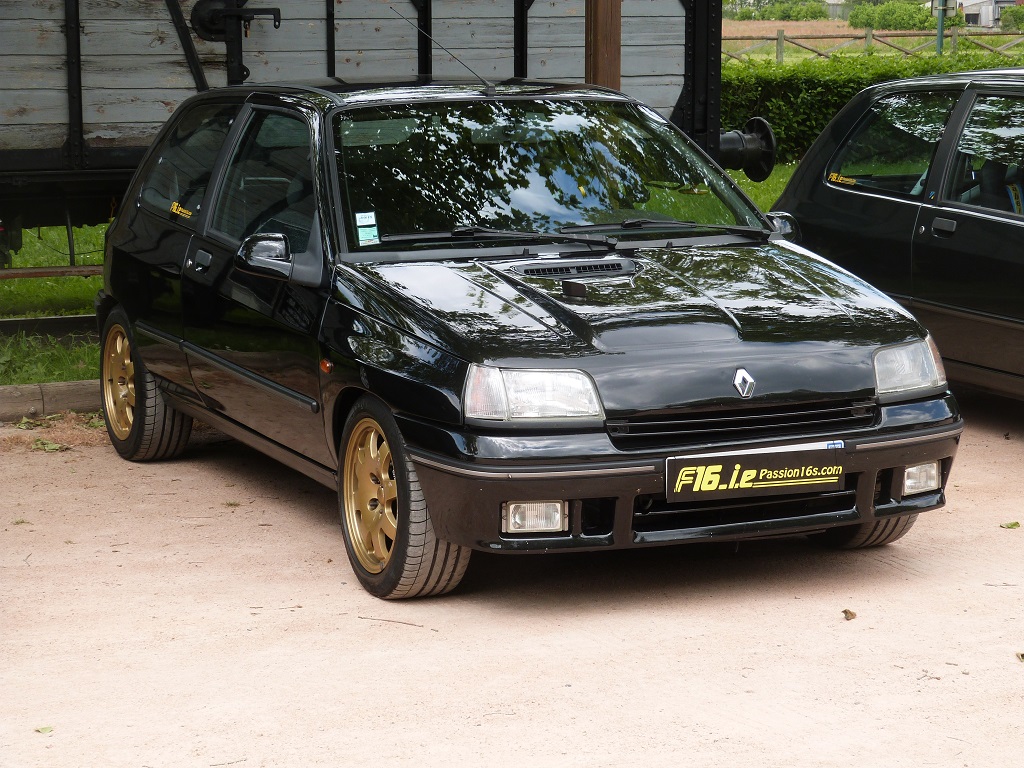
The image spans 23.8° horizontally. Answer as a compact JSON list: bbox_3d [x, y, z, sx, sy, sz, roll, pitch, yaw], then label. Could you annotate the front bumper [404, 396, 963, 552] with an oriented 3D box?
[{"bbox_3d":[0.524,0.221,6.386,1.620,0.330,0.490,-4,9,-25],"label":"front bumper"}]

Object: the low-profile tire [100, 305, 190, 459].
[{"bbox_3d":[-1.332,-0.016,8.784,0.200,0.580,0.580,-4,9,-25],"label":"low-profile tire"}]

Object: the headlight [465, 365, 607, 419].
[{"bbox_3d":[0.048,0.025,6.042,0.330,0.140,0.170,-3,8,-17],"label":"headlight"}]

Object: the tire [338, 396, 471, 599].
[{"bbox_3d":[-0.296,0.289,6.560,0.200,0.580,0.580,-4,9,-25],"label":"tire"}]

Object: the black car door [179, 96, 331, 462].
[{"bbox_3d":[-0.684,-0.345,7.265,0.250,1.000,1.340,-4,9,-25],"label":"black car door"}]

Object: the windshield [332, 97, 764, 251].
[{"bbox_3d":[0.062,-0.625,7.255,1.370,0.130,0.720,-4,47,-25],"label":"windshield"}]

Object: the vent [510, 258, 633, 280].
[{"bbox_3d":[0.160,-0.324,6.780,0.360,0.035,0.130,-4,16,-25],"label":"vent"}]

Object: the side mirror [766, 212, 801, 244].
[{"bbox_3d":[0.864,-0.477,7.592,0.155,0.122,0.100,-4,9,-25],"label":"side mirror"}]

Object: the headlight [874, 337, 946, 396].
[{"bbox_3d":[1.068,-0.049,6.512,0.330,0.140,0.170,-6,10,-33],"label":"headlight"}]

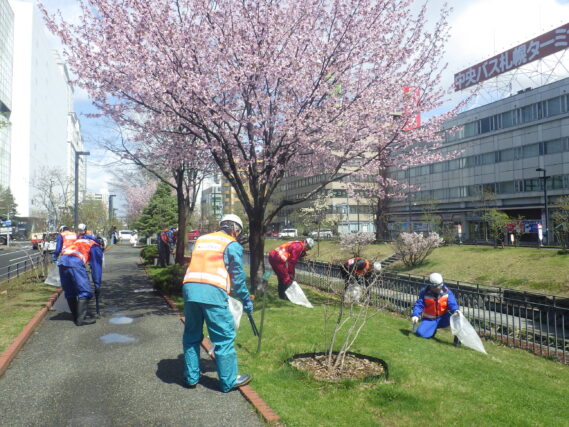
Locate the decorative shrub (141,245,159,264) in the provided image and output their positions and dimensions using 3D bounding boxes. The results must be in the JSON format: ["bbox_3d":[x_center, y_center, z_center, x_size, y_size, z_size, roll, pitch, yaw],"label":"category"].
[{"bbox_3d":[-5.531,1.692,19.000,0.850,0.840,0.850,0,-2,0],"label":"decorative shrub"}]

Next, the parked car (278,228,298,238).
[{"bbox_3d":[0.687,3.467,79.000,3.900,1.620,1.650,0,-2,6],"label":"parked car"}]

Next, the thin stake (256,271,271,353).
[{"bbox_3d":[-0.251,1.171,5.500,0.100,0.980,0.060,5,-2,0],"label":"thin stake"}]

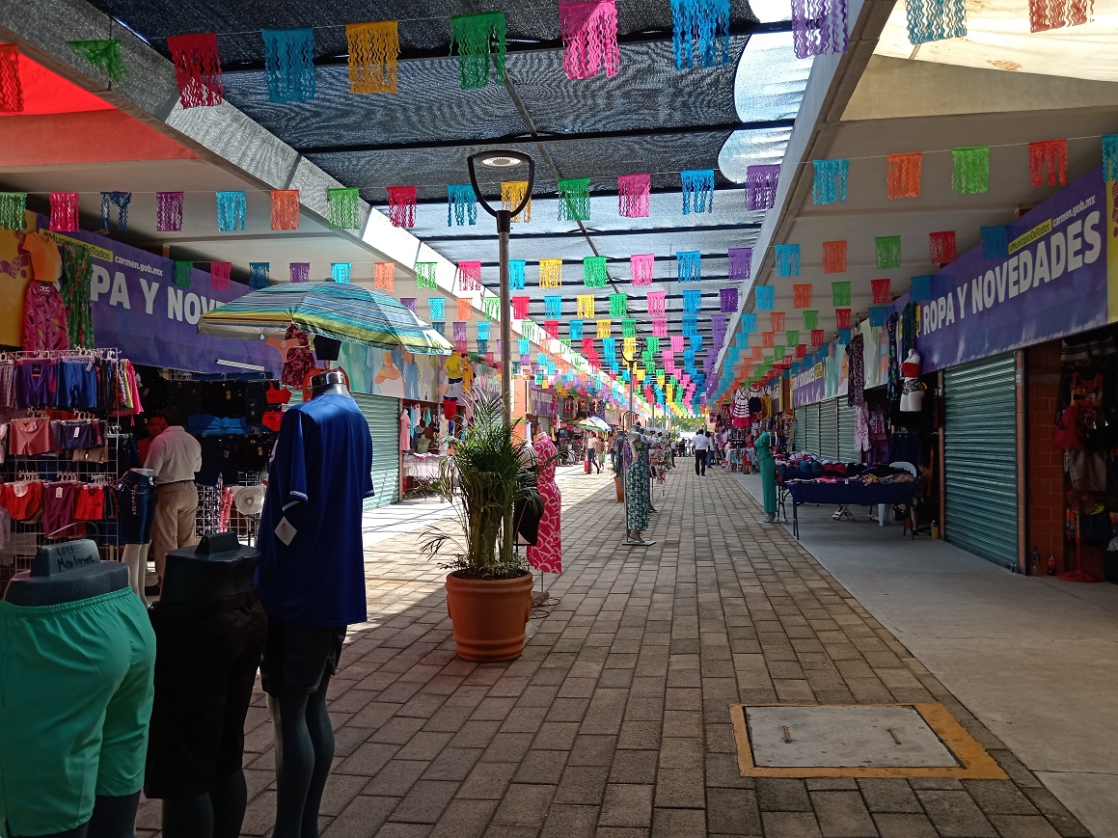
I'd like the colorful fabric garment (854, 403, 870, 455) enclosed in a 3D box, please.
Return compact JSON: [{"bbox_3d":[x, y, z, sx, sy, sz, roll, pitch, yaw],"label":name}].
[{"bbox_3d":[5.767,0.151,16.600,0.340,0.950,0.150,-1,-1,23],"label":"colorful fabric garment"}]

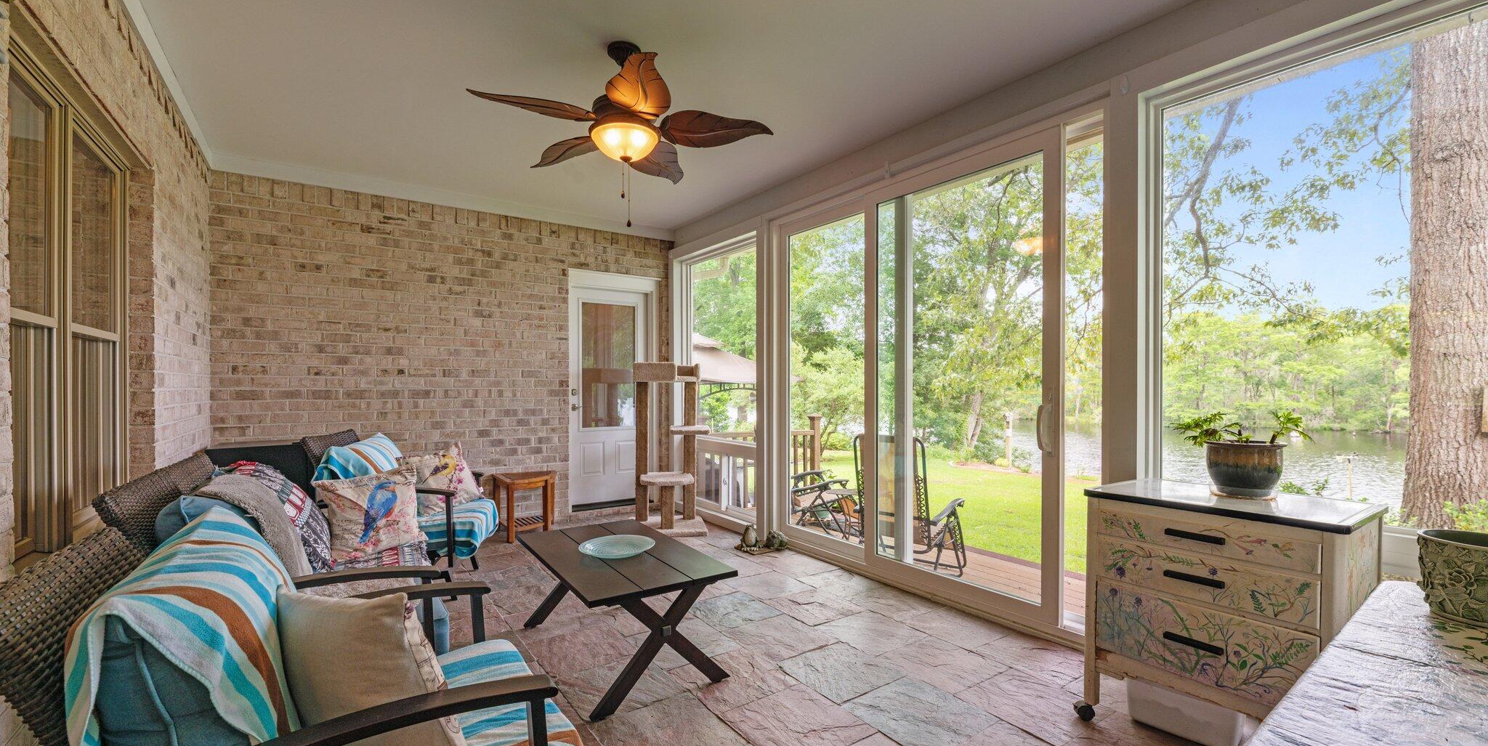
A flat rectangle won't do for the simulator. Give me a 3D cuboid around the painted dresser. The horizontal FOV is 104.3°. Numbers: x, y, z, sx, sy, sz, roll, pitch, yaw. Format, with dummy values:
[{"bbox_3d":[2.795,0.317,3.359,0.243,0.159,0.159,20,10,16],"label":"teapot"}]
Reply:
[{"bbox_3d":[1.730,0.890,2.082,0.490,0.890,0.720,0,0,-37],"label":"painted dresser"}]

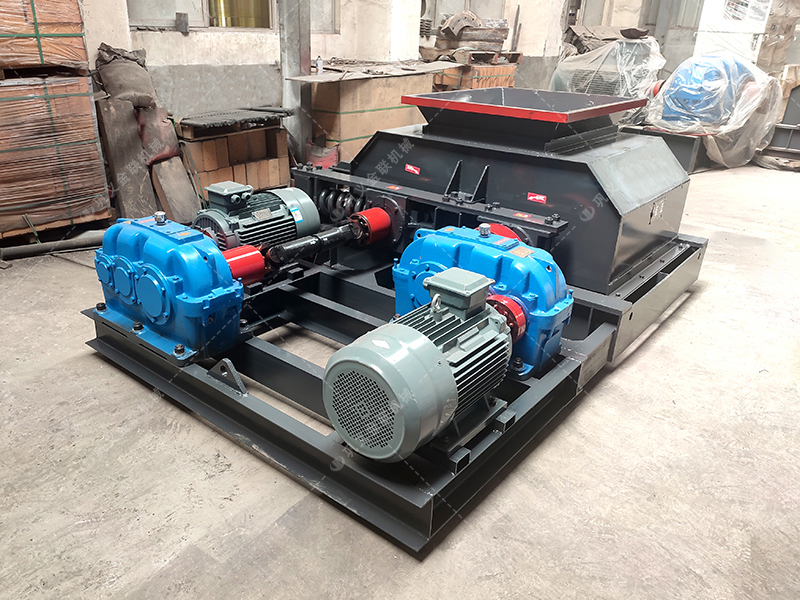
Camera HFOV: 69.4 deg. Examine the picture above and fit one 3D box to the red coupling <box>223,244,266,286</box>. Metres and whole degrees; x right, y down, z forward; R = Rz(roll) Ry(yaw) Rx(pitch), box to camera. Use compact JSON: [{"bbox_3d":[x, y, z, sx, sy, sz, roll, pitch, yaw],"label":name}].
[{"bbox_3d":[-0.715,-0.133,2.509,0.186,0.186,0.185,19,29,35],"label":"red coupling"}]

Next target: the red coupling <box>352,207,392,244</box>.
[{"bbox_3d":[-0.163,-0.406,3.194,0.190,0.190,0.168,19,29,35],"label":"red coupling"}]

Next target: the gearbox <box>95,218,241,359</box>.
[{"bbox_3d":[-0.985,-0.126,2.456,0.702,0.470,0.392,19,29,35],"label":"gearbox"}]

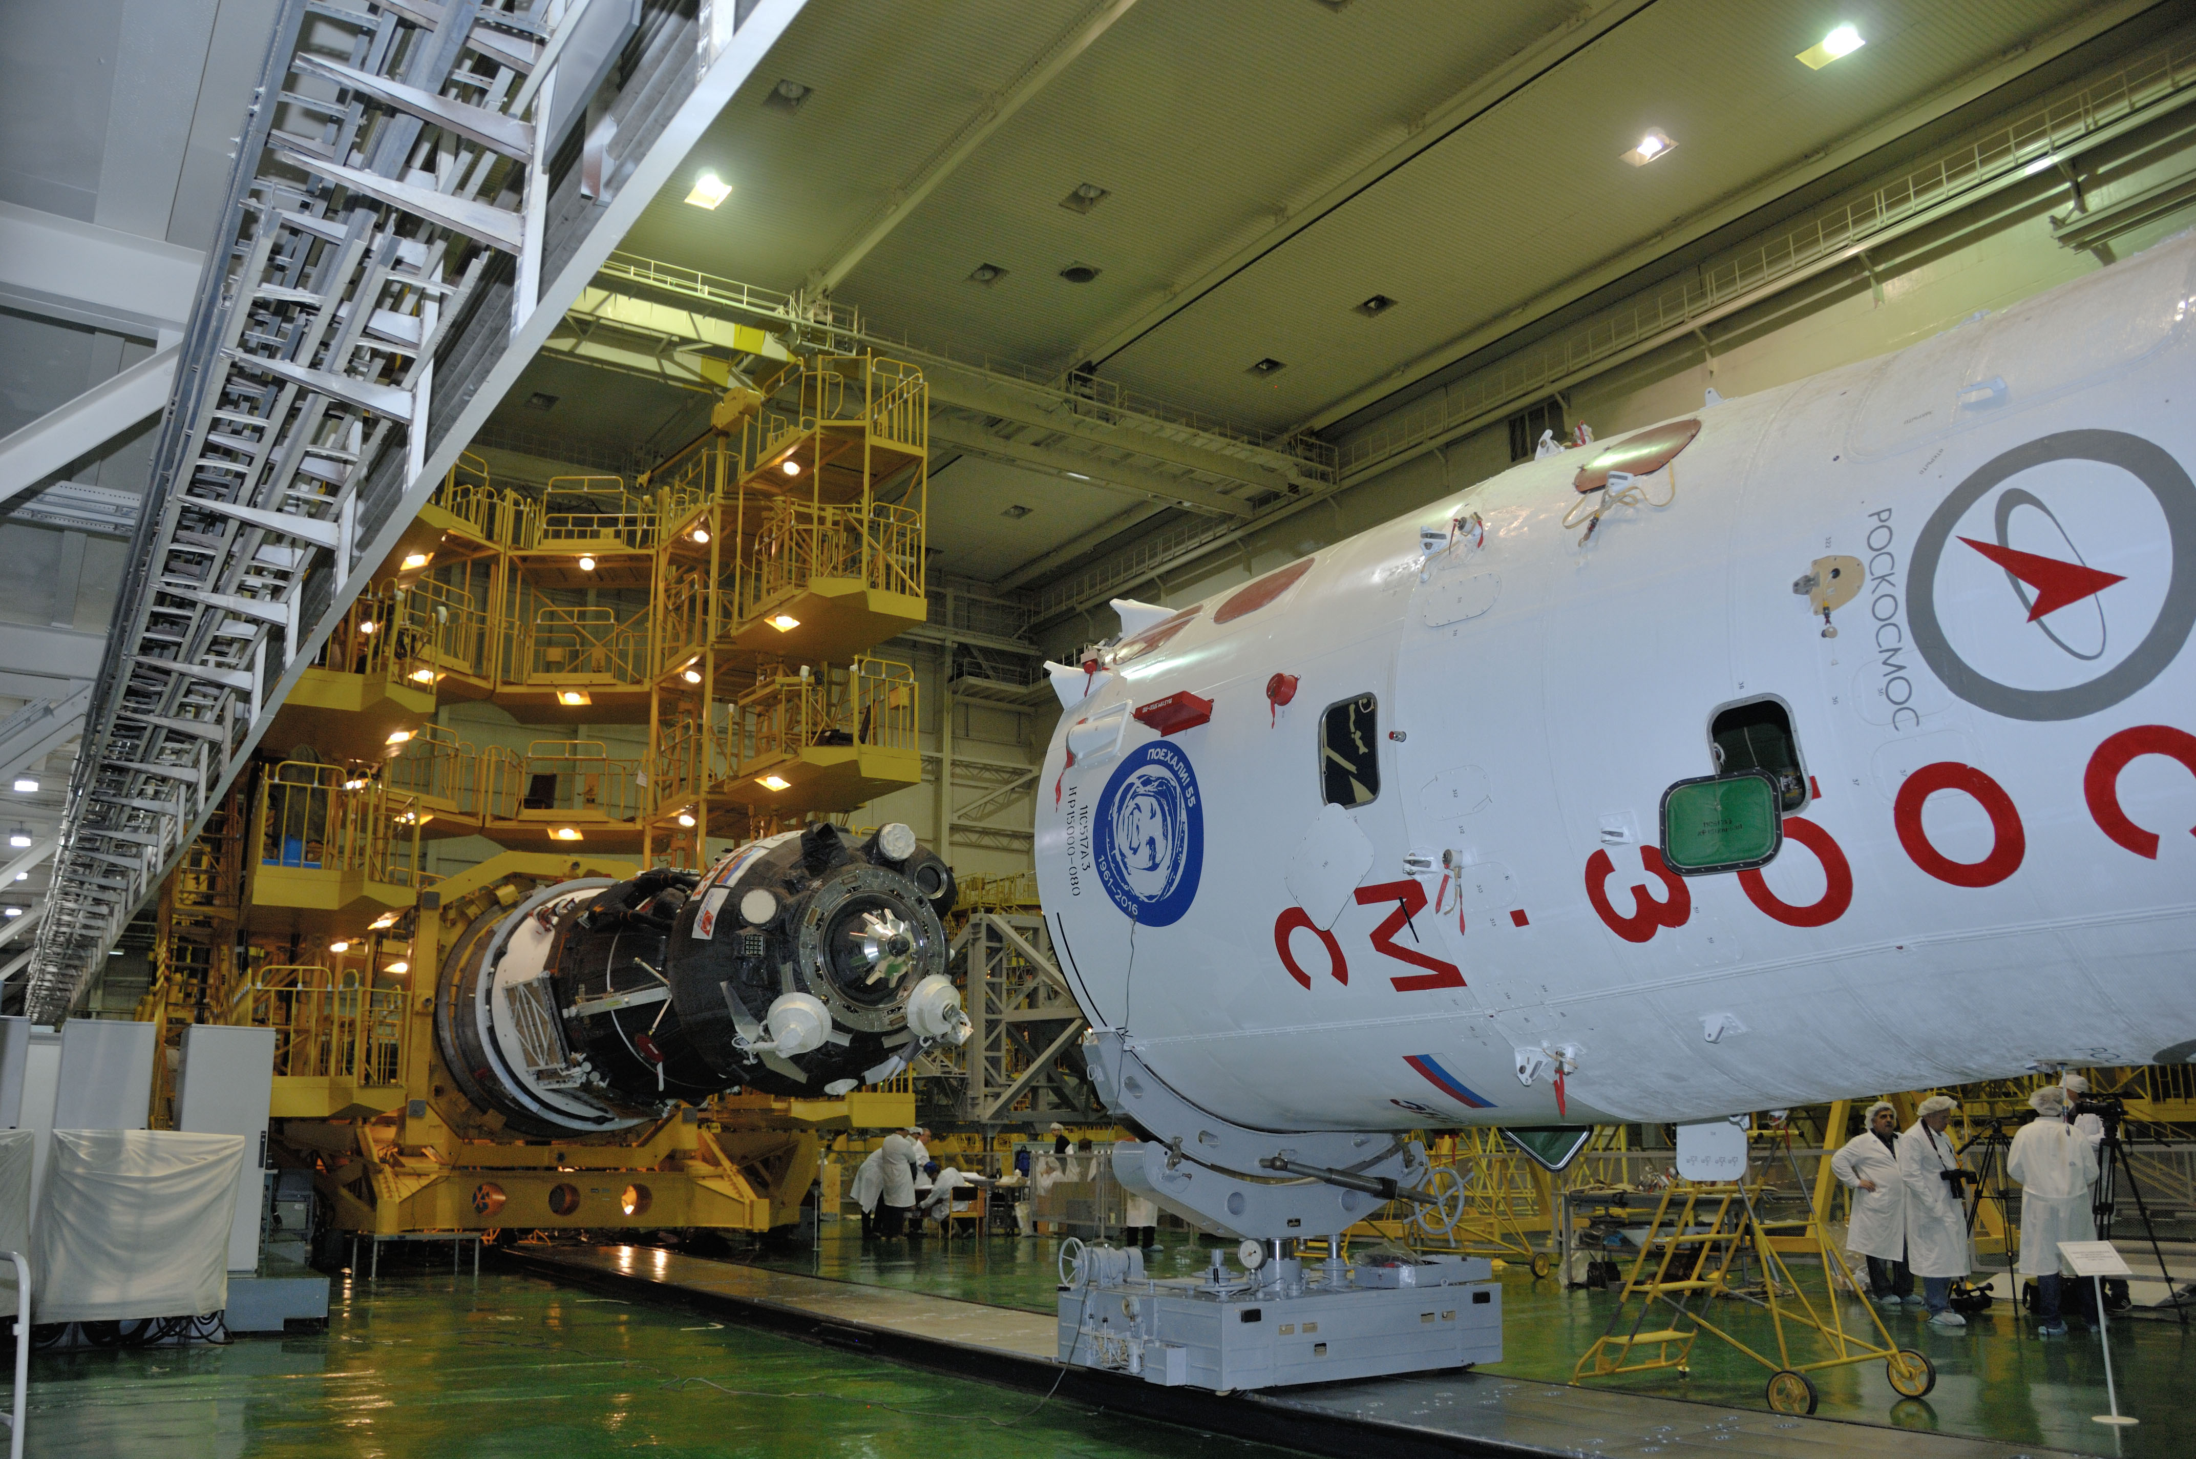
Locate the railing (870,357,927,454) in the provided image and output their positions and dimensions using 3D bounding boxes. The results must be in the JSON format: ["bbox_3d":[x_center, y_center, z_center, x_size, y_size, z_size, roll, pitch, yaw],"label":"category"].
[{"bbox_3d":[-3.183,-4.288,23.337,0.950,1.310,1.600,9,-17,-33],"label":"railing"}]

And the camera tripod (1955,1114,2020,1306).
[{"bbox_3d":[7.160,3.908,13.271,0.600,1.500,0.550,4,-14,-17],"label":"camera tripod"}]

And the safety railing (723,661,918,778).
[{"bbox_3d":[-3.626,-0.069,22.110,1.950,1.380,1.950,9,-17,-33],"label":"safety railing"}]

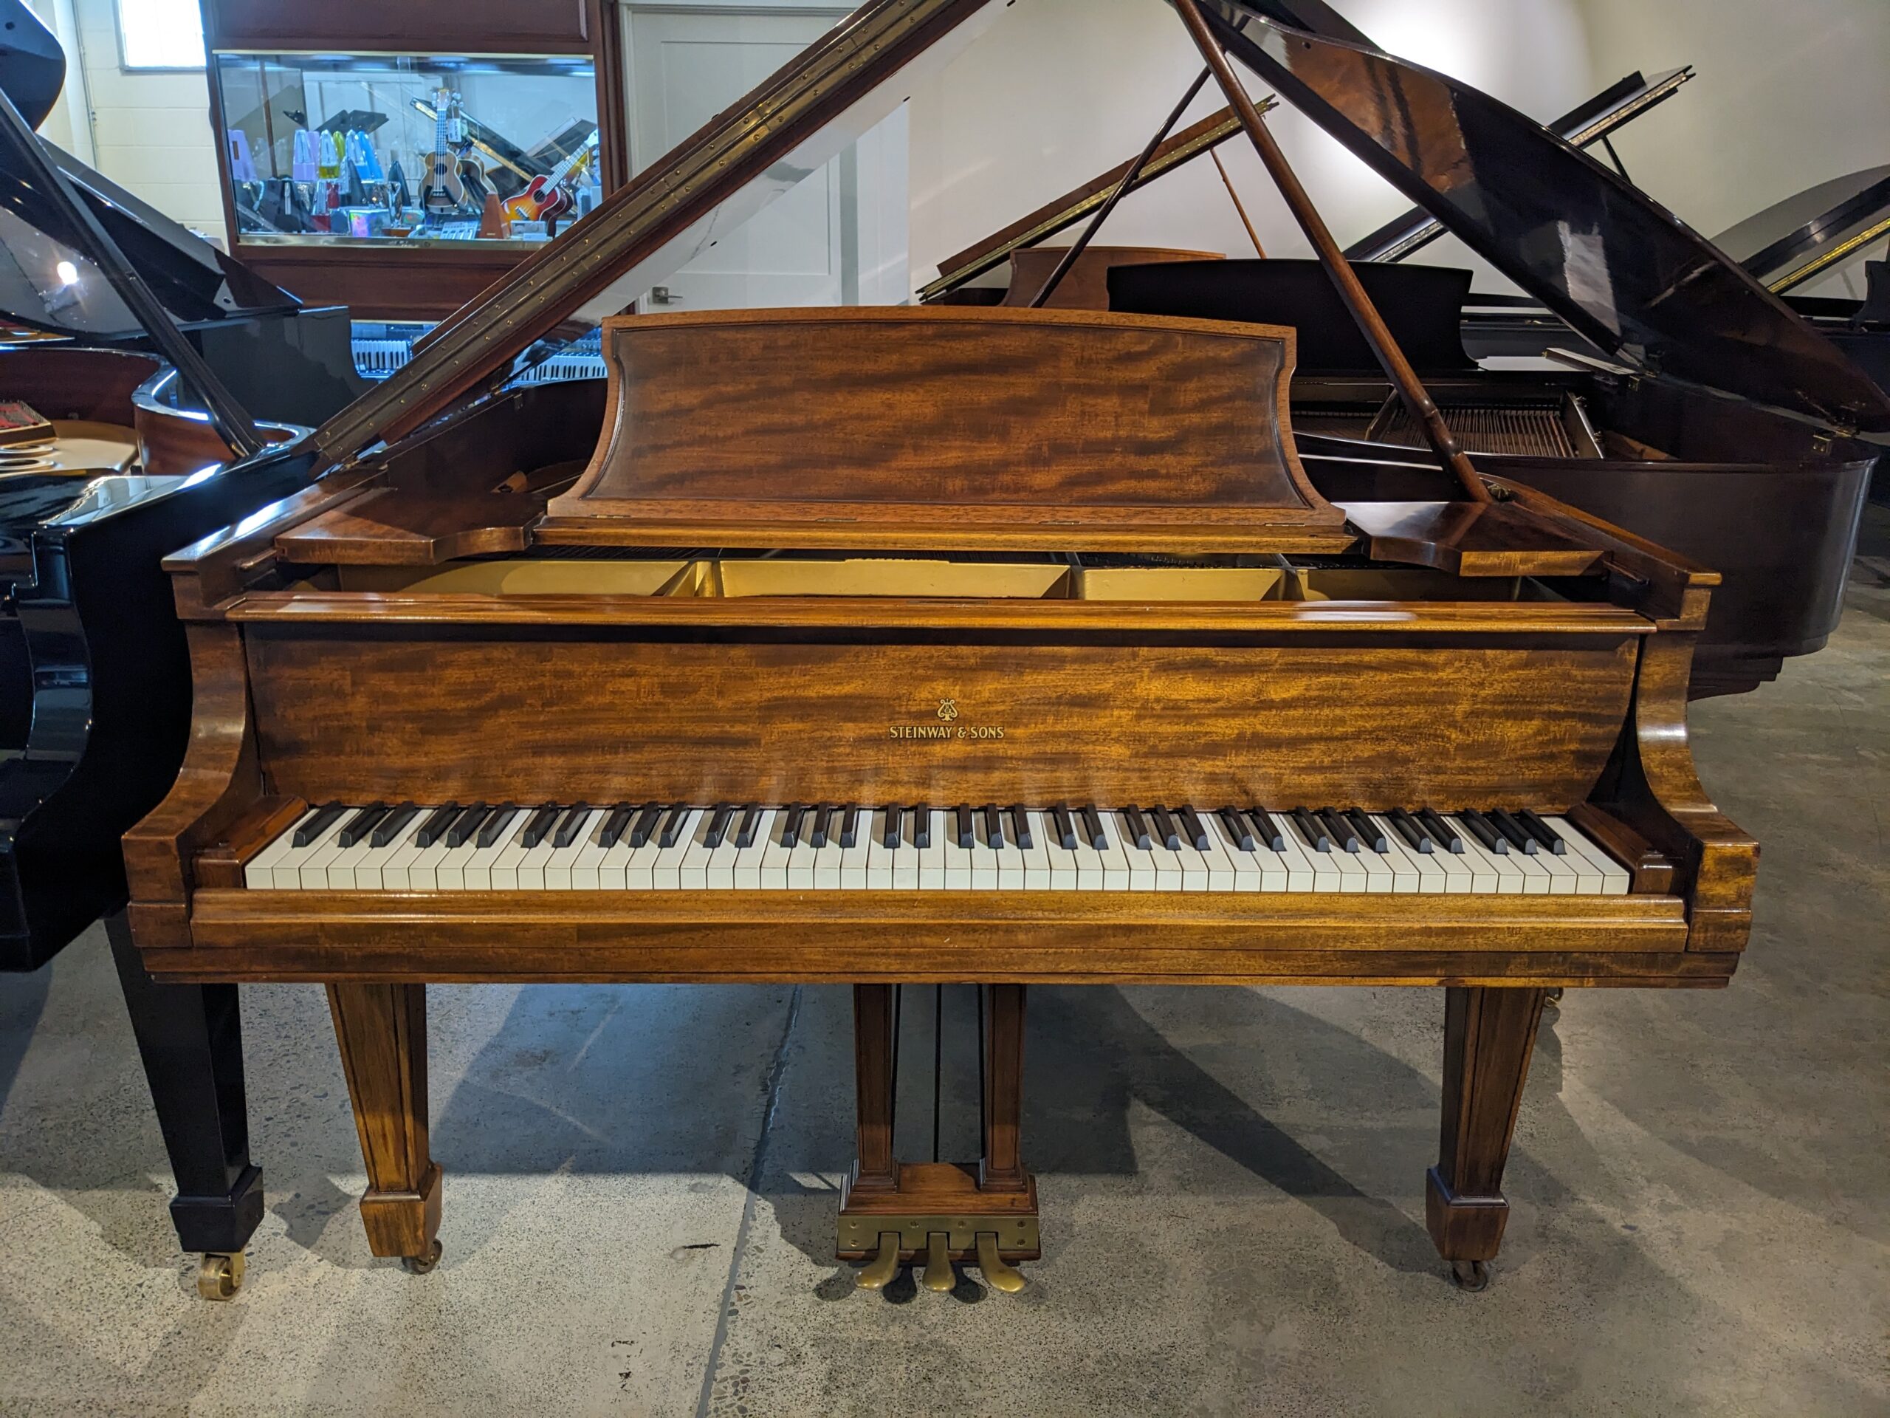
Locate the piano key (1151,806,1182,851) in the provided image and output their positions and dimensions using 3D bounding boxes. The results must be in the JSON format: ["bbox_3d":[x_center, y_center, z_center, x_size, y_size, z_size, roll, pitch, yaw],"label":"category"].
[{"bbox_3d":[0.211,0.112,1.400,0.013,0.013,0.094,0,16,-1],"label":"piano key"}]

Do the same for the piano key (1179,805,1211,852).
[{"bbox_3d":[0.237,0.112,1.401,0.013,0.013,0.094,0,16,-1],"label":"piano key"}]

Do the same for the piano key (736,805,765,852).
[{"bbox_3d":[-0.185,0.108,1.393,0.013,0.013,0.091,0,16,-1],"label":"piano key"}]

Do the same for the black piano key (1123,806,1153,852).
[{"bbox_3d":[0.184,0.112,1.400,0.013,0.013,0.094,0,16,-1],"label":"black piano key"}]

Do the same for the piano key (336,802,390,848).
[{"bbox_3d":[-0.544,0.107,1.381,0.013,0.013,0.094,0,16,-1],"label":"piano key"}]

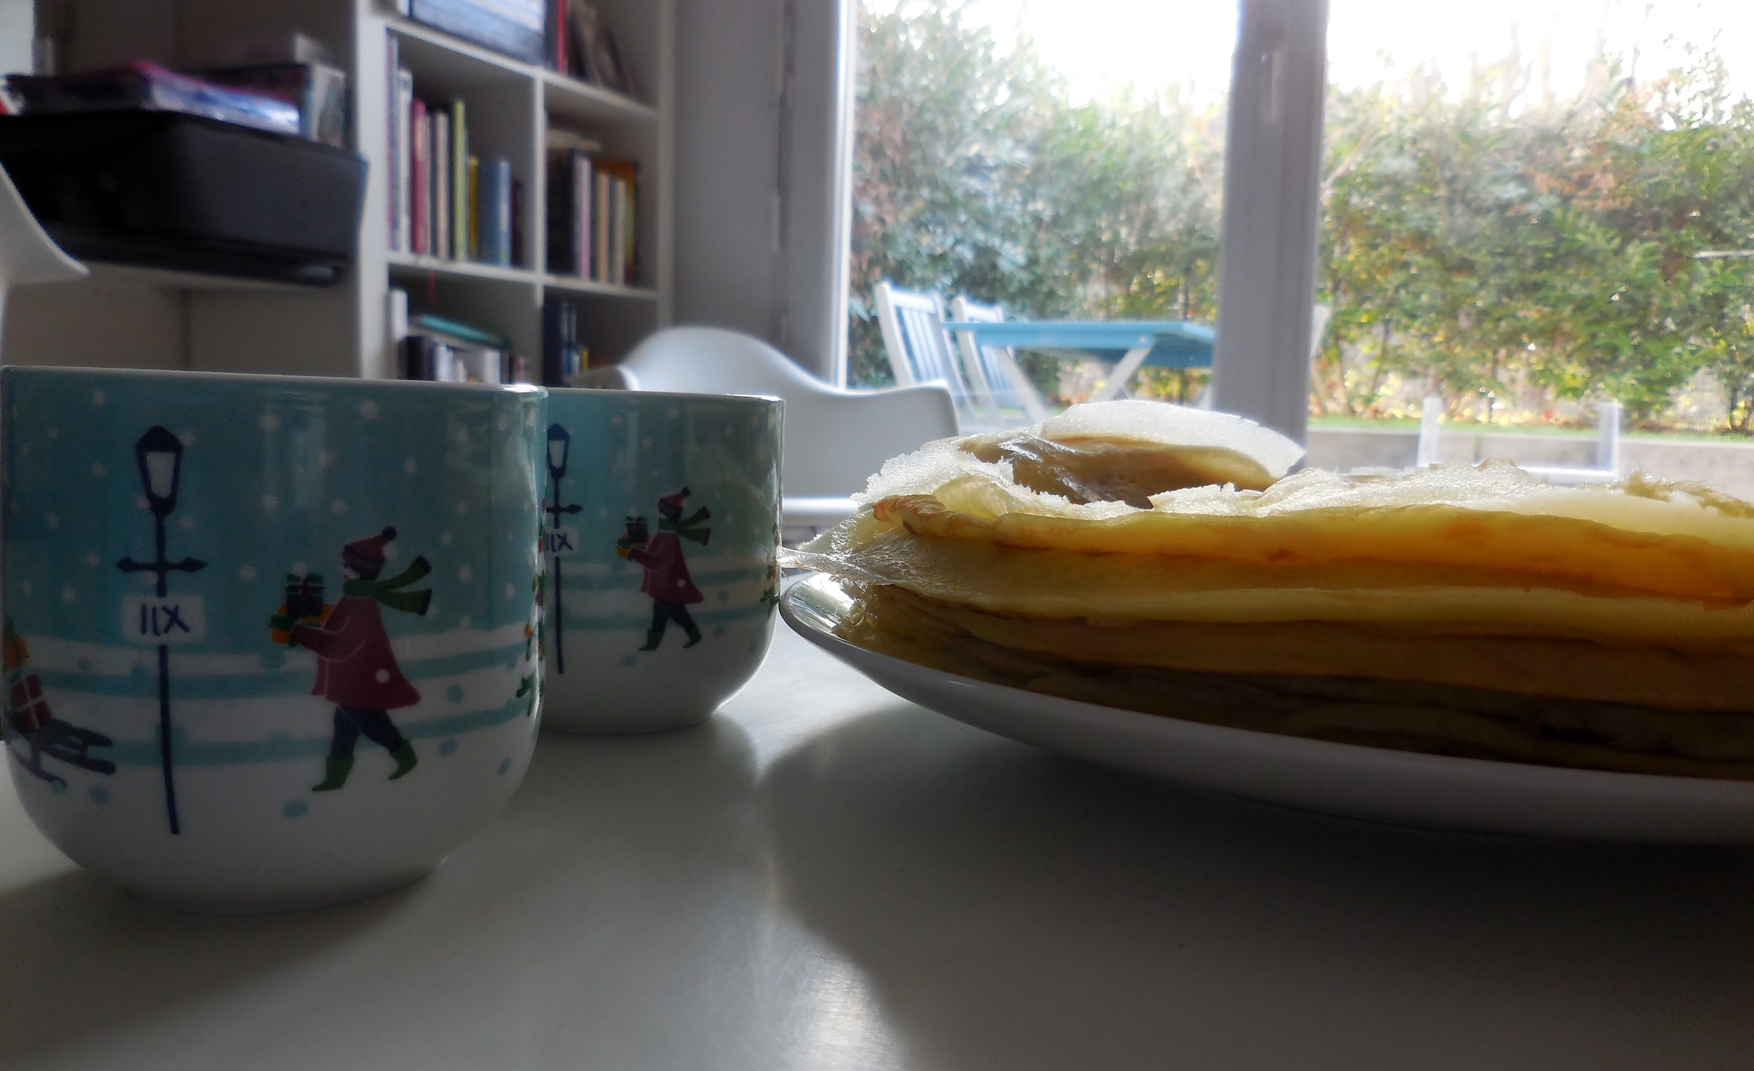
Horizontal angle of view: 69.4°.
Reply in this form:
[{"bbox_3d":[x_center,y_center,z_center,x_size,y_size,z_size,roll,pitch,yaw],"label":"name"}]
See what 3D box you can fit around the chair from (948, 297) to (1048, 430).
[{"bbox_3d":[0.612,-0.445,4.884,0.540,0.890,0.450,5,6,29],"label":"chair"}]

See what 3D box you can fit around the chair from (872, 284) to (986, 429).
[{"bbox_3d":[0.325,-0.403,4.364,0.540,0.890,0.450,5,6,29],"label":"chair"}]

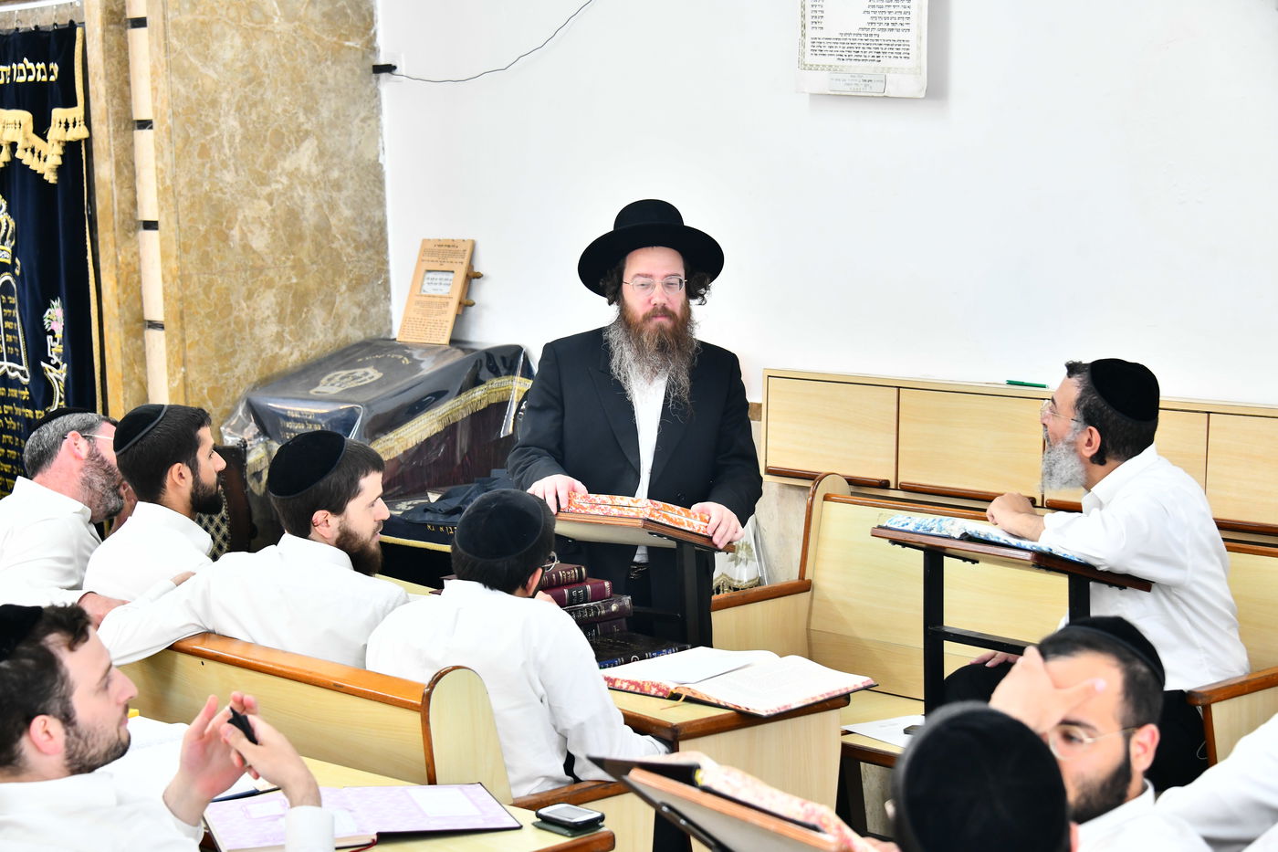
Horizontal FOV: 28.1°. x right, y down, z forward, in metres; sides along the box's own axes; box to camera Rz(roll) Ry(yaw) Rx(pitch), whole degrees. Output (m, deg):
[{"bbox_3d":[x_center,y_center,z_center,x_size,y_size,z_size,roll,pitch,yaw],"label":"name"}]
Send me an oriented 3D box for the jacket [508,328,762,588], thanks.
[{"bbox_3d":[-0.010,0.140,5.830,0.580,0.740,0.400,-1,7,7],"label":"jacket"}]

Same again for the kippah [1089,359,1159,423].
[{"bbox_3d":[0.945,-0.072,4.950,0.170,0.075,0.170,39,10,-5],"label":"kippah"}]

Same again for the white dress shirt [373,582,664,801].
[{"bbox_3d":[-0.215,0.478,4.420,0.480,0.540,0.380,5,8,38],"label":"white dress shirt"}]

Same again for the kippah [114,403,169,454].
[{"bbox_3d":[-0.990,0.000,5.050,0.150,0.062,0.150,-45,8,-6],"label":"kippah"}]

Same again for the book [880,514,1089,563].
[{"bbox_3d":[0.735,0.234,5.113,0.290,0.050,0.420,14,-4,-41],"label":"book"}]

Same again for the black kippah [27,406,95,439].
[{"bbox_3d":[-1.188,-0.010,5.250,0.155,0.060,0.155,-17,-7,-6],"label":"black kippah"}]

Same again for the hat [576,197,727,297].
[{"bbox_3d":[0.028,-0.420,5.870,0.335,0.140,0.360,-3,-24,0],"label":"hat"}]

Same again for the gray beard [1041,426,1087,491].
[{"bbox_3d":[0.804,0.064,4.850,0.105,0.125,0.130,9,9,19],"label":"gray beard"}]

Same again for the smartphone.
[{"bbox_3d":[-0.104,0.589,3.835,0.066,0.014,0.100,-6,9,-43],"label":"smartphone"}]

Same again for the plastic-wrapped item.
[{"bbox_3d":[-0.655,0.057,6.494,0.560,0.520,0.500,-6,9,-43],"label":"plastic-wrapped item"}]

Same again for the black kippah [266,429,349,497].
[{"bbox_3d":[-0.608,0.060,4.650,0.165,0.070,0.165,-36,24,-12],"label":"black kippah"}]

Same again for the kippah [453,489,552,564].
[{"bbox_3d":[-0.239,0.151,4.300,0.160,0.065,0.160,-7,44,7],"label":"kippah"}]

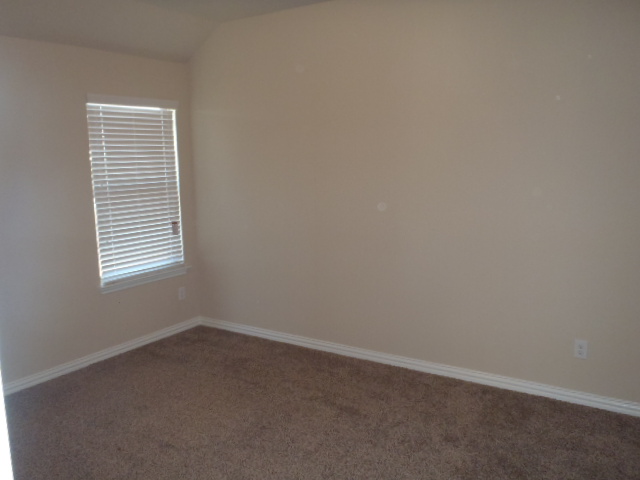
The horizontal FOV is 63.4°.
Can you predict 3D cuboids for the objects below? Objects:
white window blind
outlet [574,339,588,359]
[{"bbox_3d":[-1.492,-0.407,4.318,0.060,1.463,0.866,5,10,32],"label":"white window blind"},{"bbox_3d":[1.625,0.682,3.221,0.072,0.117,0.011,5,10,32],"label":"outlet"}]

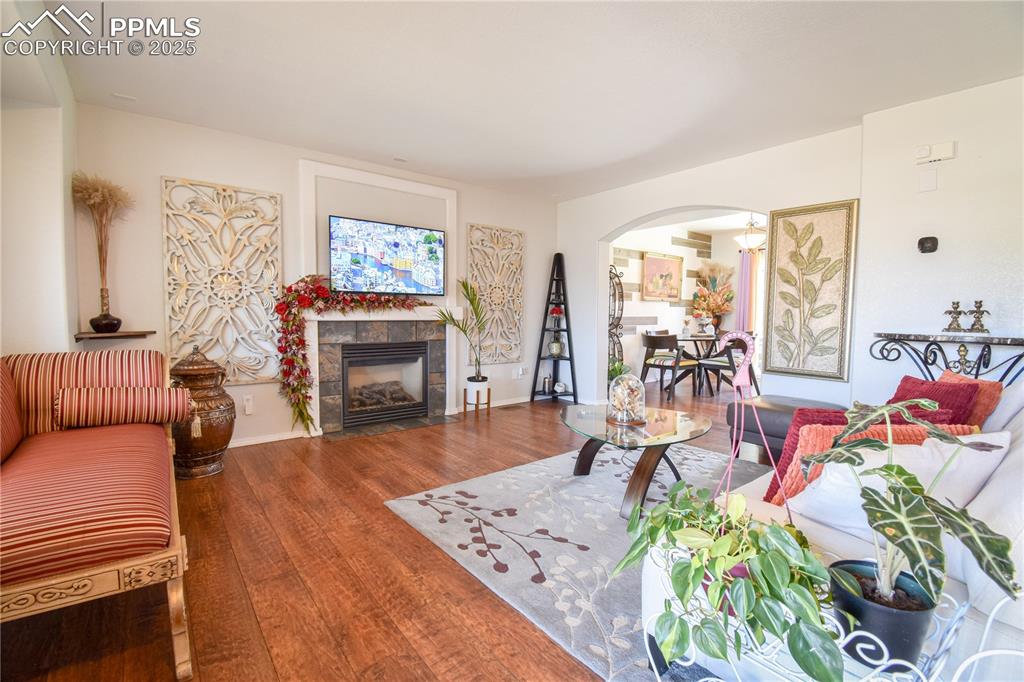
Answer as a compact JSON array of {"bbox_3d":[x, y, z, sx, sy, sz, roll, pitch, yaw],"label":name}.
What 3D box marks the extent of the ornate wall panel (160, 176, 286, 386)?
[{"bbox_3d":[-2.195,-0.419,3.293,0.740,1.521,0.035,-2,4,-37],"label":"ornate wall panel"}]

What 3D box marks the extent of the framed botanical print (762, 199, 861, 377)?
[{"bbox_3d":[2.342,-0.380,3.376,0.050,1.360,0.580,-3,5,-42],"label":"framed botanical print"}]

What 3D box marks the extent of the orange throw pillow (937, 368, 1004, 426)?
[{"bbox_3d":[2.141,0.339,2.050,0.140,0.410,0.420,21,6,6],"label":"orange throw pillow"}]

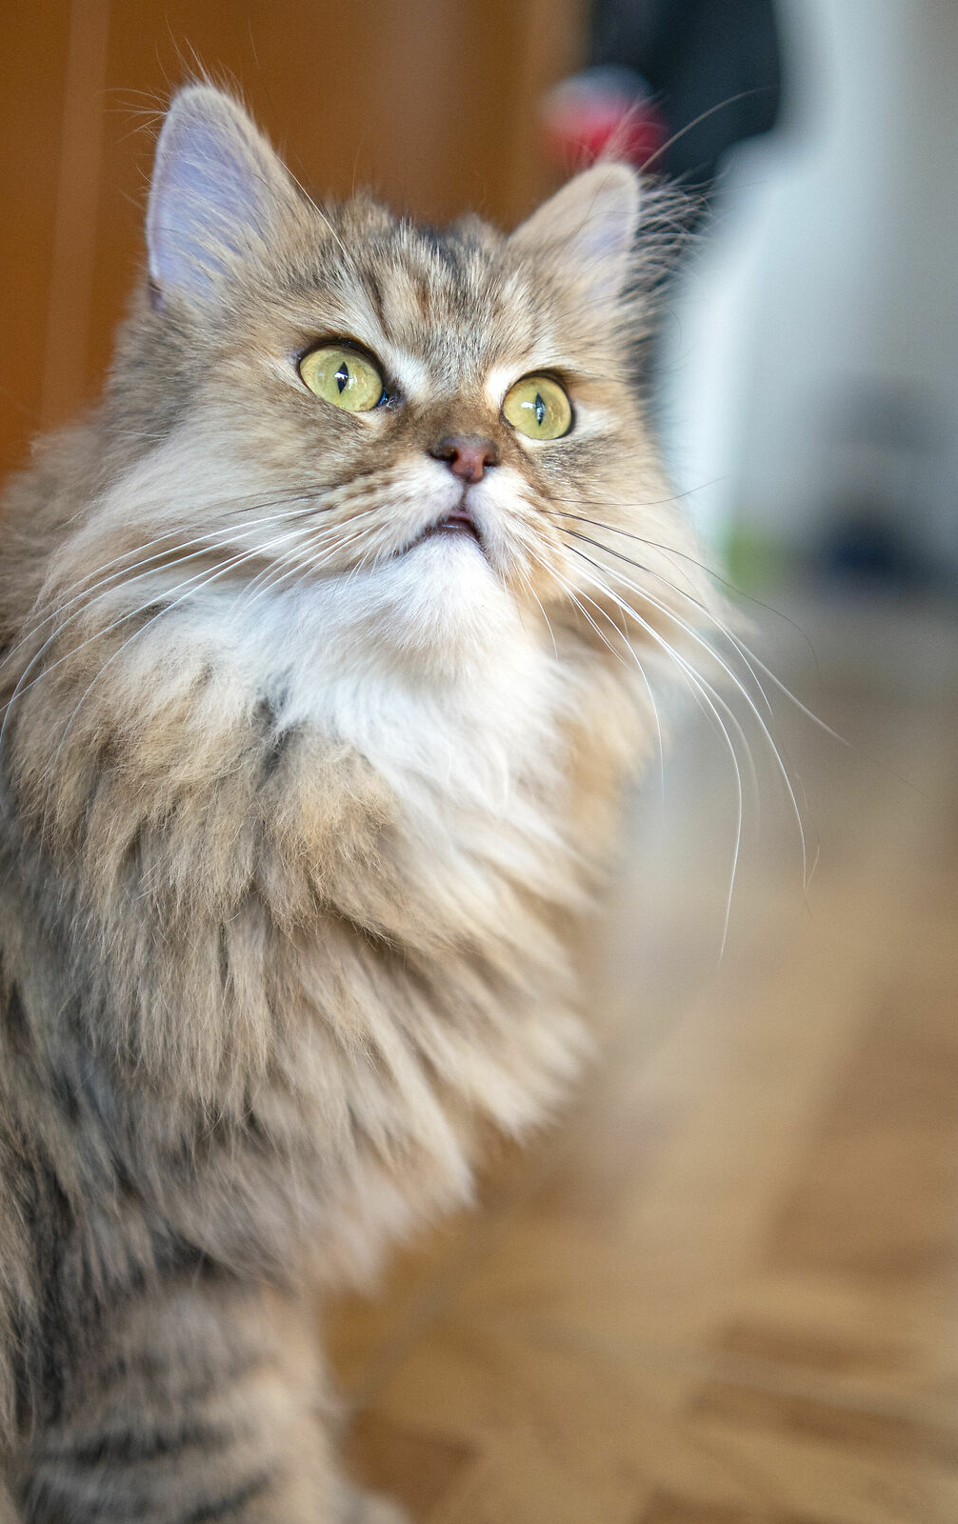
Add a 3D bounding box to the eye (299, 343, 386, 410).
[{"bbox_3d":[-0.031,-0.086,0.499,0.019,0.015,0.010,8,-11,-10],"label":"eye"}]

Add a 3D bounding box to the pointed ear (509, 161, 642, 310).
[{"bbox_3d":[0.025,-0.131,0.556,0.035,0.040,0.018,20,-19,-40],"label":"pointed ear"}]

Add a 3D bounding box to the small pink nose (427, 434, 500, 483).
[{"bbox_3d":[-0.003,-0.065,0.480,0.015,0.011,0.009,9,-11,-15],"label":"small pink nose"}]

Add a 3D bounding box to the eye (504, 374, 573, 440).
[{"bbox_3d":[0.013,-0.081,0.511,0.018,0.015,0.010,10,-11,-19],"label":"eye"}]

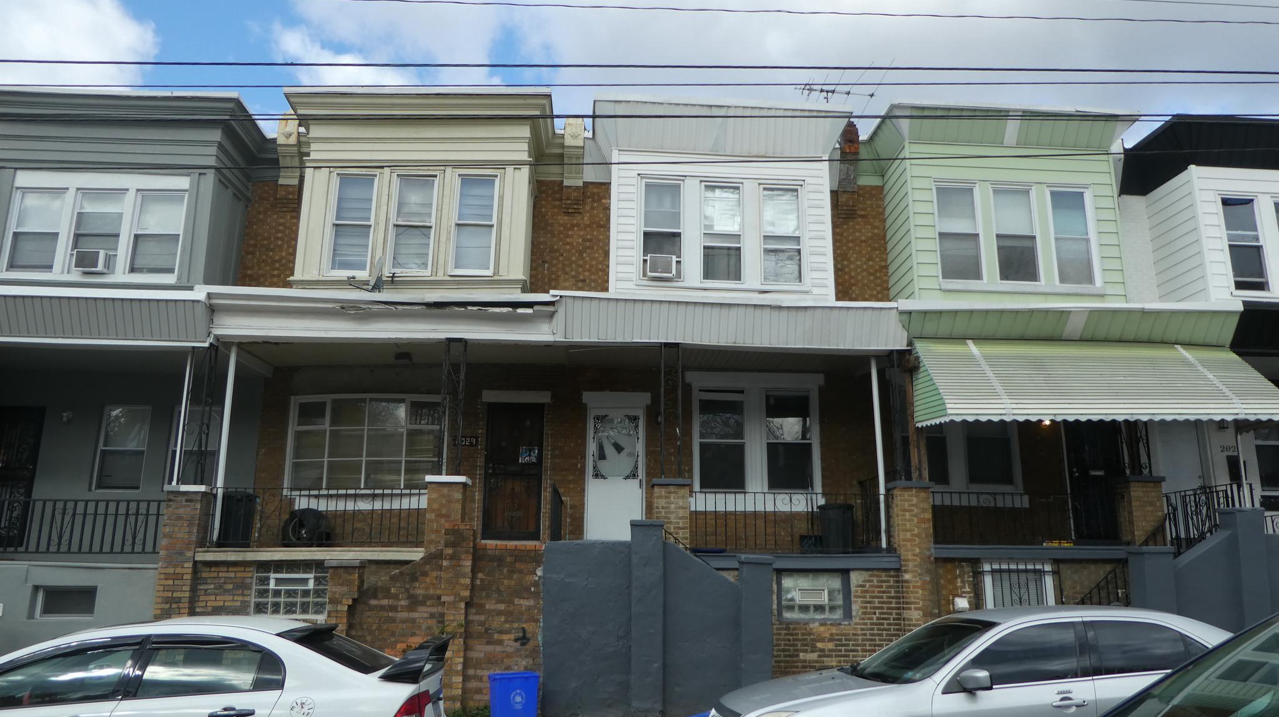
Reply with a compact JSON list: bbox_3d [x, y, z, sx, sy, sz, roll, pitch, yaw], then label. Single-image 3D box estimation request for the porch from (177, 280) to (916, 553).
[{"bbox_3d":[-1.081,1.048,12.448,9.150,3.450,2.000,1,-13,-3],"label":"porch"}]

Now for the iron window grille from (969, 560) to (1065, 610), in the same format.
[{"bbox_3d":[4.894,3.027,11.505,1.150,0.820,0.120,1,-13,-3],"label":"iron window grille"}]

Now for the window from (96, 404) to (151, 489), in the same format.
[{"bbox_3d":[-7.680,1.327,13.187,0.667,1.273,0.120,1,-13,-4],"label":"window"}]

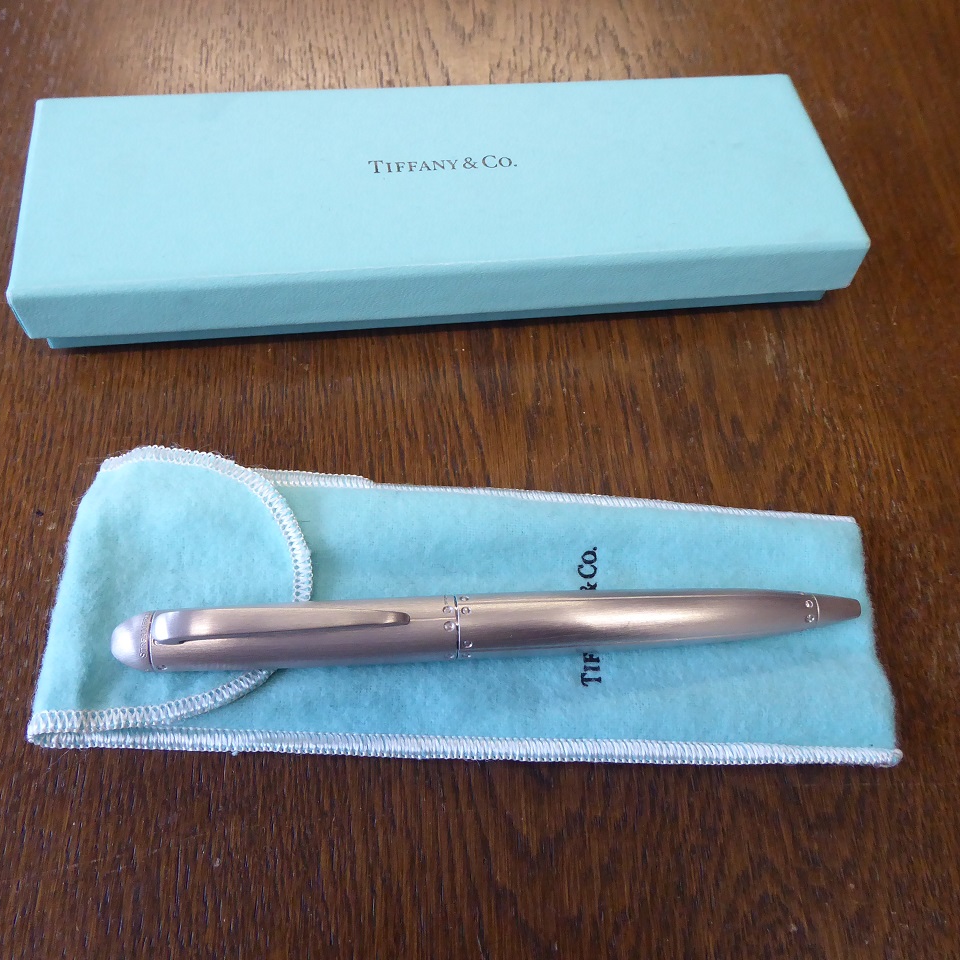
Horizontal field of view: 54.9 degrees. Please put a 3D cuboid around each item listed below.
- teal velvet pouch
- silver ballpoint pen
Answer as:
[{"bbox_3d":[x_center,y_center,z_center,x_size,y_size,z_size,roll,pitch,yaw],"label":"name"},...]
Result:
[{"bbox_3d":[0.001,0.022,0.168,0.149,0.006,0.055,3,59,-3],"label":"teal velvet pouch"},{"bbox_3d":[0.004,0.025,0.160,0.131,0.013,0.011,-2,59,-6],"label":"silver ballpoint pen"}]

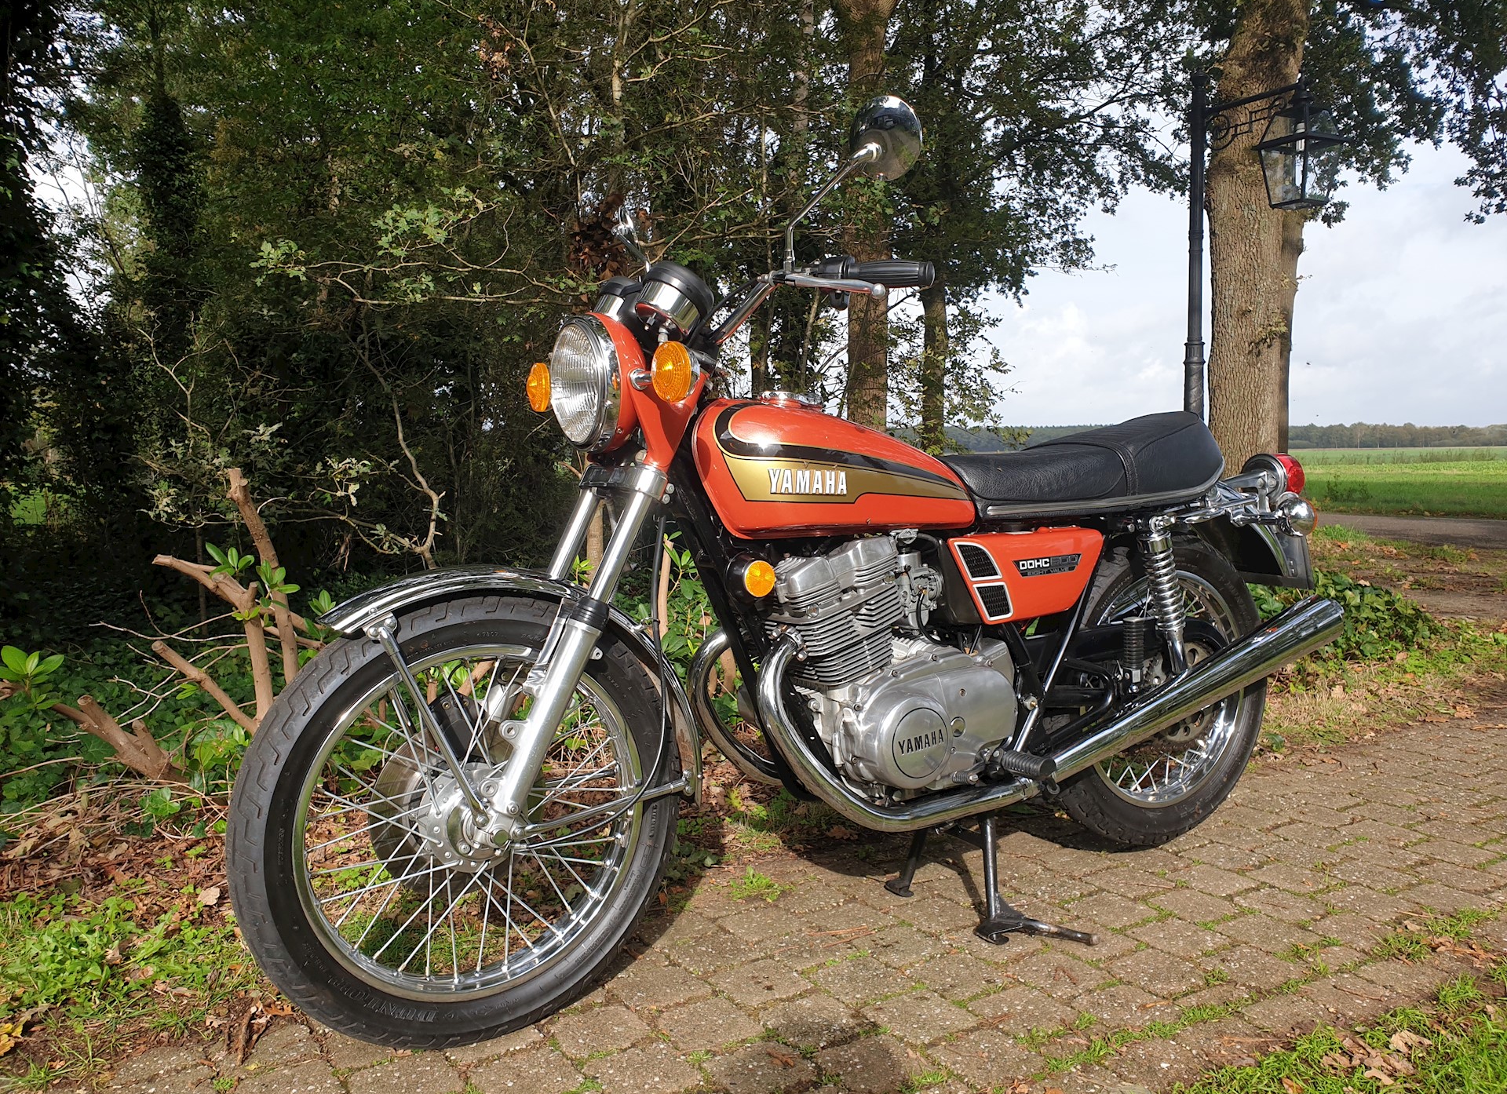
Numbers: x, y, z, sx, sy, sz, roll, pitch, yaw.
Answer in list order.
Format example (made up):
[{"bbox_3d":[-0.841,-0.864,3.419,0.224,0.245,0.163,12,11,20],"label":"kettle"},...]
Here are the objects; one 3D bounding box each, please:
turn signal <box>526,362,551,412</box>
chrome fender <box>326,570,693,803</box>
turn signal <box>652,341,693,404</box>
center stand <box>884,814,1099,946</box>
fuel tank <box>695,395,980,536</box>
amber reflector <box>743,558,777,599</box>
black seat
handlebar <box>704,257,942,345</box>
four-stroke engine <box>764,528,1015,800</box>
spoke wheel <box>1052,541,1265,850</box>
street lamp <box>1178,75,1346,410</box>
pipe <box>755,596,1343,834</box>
[{"bbox_3d":[-0.345,-0.269,1.903,0.065,0.084,0.084,-5,5,-32],"label":"turn signal"},{"bbox_3d":[-0.335,0.225,1.665,0.565,0.412,0.115,-5,5,-32],"label":"chrome fender"},{"bbox_3d":[-0.093,-0.233,1.507,0.065,0.084,0.084,-5,5,-32],"label":"turn signal"},{"bbox_3d":[0.404,0.548,2.032,0.190,0.262,0.430,-5,5,-29],"label":"center stand"},{"bbox_3d":[0.143,-0.143,1.915,0.515,0.225,0.270,-5,5,-29],"label":"fuel tank"},{"bbox_3d":[0.007,0.049,1.715,0.058,0.058,0.018,-5,5,-29],"label":"amber reflector"},{"bbox_3d":[0.647,-0.169,2.200,0.715,0.180,0.260,-5,5,-29],"label":"black seat"},{"bbox_3d":[-0.052,-0.347,1.795,0.230,0.127,0.830,-5,5,-32],"label":"handlebar"},{"bbox_3d":[0.198,0.204,1.962,0.445,0.452,0.420,-5,5,-29],"label":"four-stroke engine"},{"bbox_3d":[0.823,0.286,2.321,0.650,0.650,0.106,-5,5,-29],"label":"spoke wheel"},{"bbox_3d":[2.767,-1.185,6.202,0.380,2.932,0.850,-6,6,-44],"label":"street lamp"},{"bbox_3d":[0.594,0.245,1.990,1.295,0.350,0.175,-5,5,-29],"label":"pipe"}]

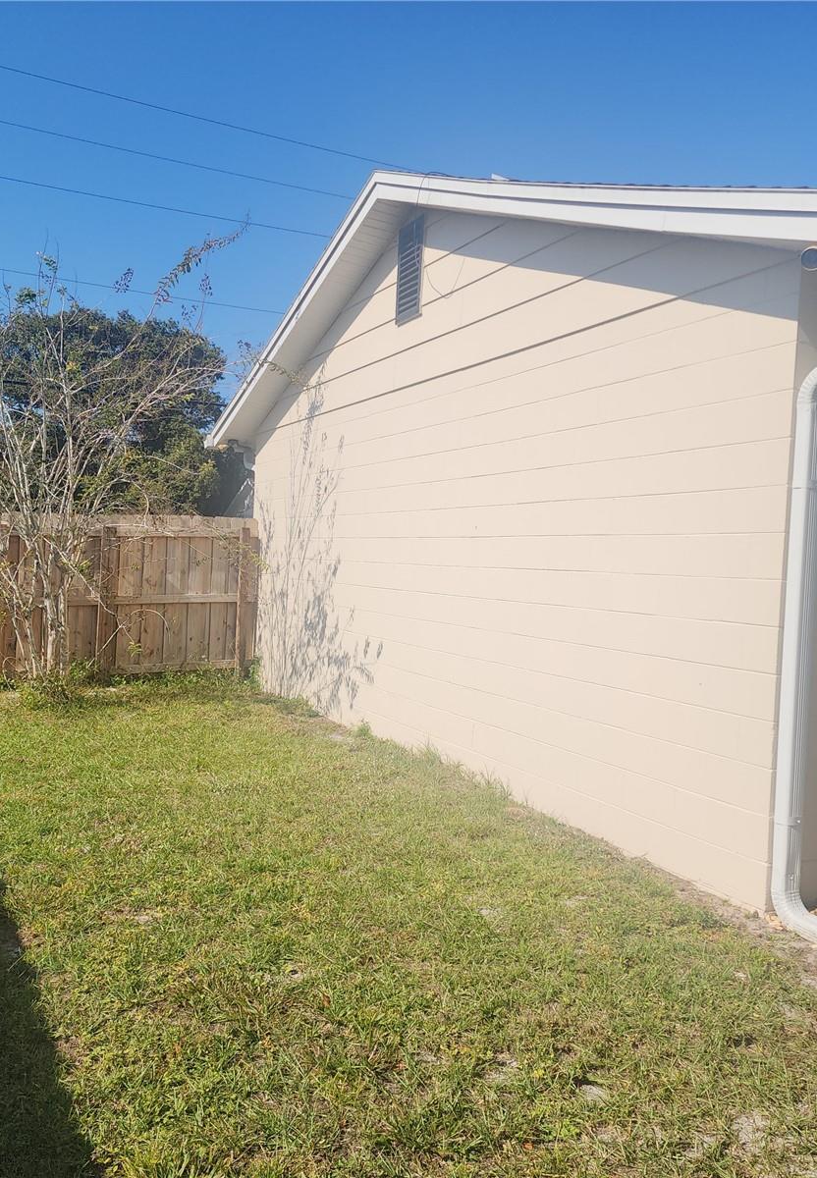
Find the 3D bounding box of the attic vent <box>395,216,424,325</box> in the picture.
[{"bbox_3d":[0.011,-2.462,8.133,0.050,0.765,0.450,2,1,-24],"label":"attic vent"}]

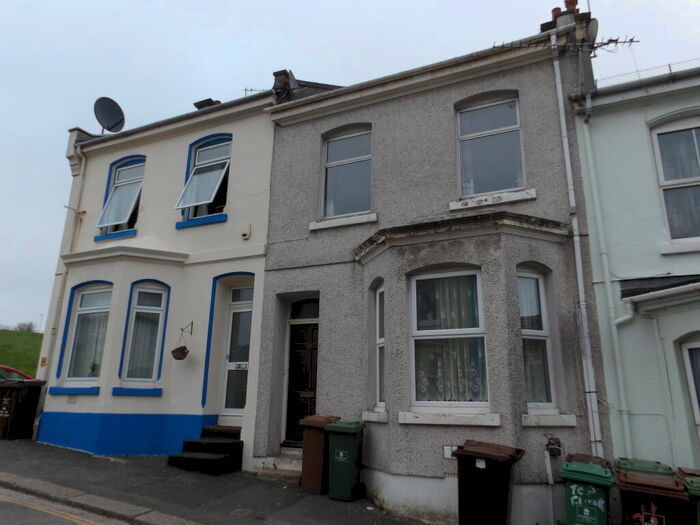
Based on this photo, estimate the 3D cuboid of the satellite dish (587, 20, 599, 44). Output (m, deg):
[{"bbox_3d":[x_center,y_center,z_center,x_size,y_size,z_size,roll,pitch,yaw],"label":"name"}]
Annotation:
[{"bbox_3d":[5.213,-4.945,10.411,0.200,0.590,0.560,-2,-13,10],"label":"satellite dish"}]

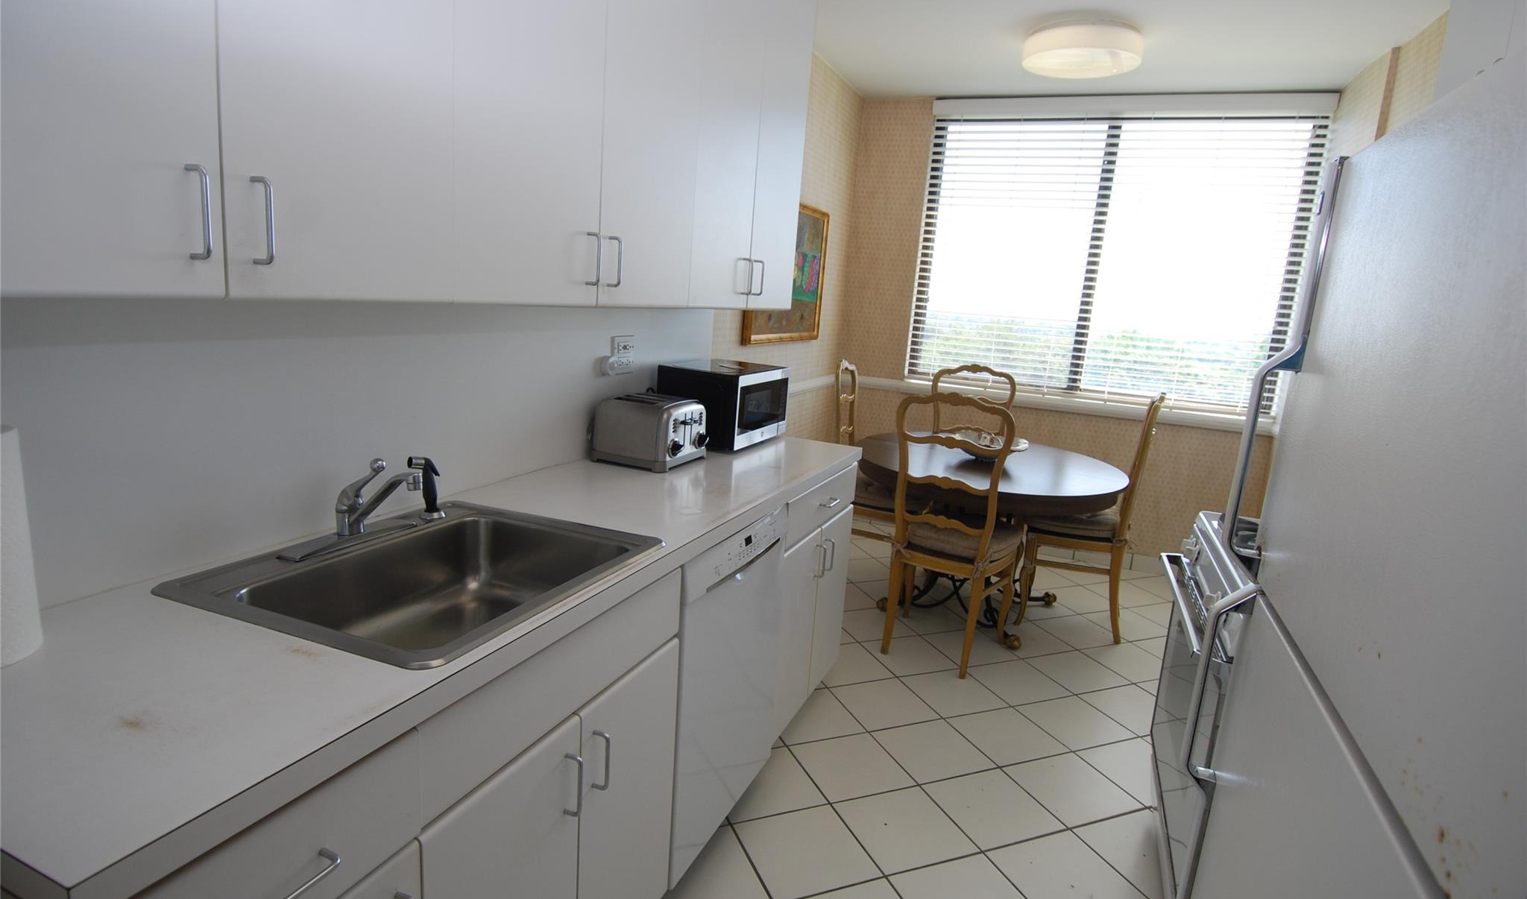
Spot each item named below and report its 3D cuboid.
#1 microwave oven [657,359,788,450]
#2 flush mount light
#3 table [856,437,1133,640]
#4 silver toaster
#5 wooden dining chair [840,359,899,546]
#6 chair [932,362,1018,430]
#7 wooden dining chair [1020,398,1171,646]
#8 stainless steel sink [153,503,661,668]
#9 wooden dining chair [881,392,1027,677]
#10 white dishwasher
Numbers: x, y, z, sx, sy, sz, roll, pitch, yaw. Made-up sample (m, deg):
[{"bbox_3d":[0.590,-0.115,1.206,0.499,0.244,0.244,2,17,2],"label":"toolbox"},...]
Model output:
[{"bbox_3d":[-0.140,-0.166,2.773,0.320,0.264,0.435,9,12,24],"label":"microwave oven"},{"bbox_3d":[1.318,-1.649,3.150,0.457,0.108,0.457,8,12,22],"label":"flush mount light"},{"bbox_3d":[1.023,0.414,3.627,1.280,0.755,1.280,8,12,22],"label":"table"},{"bbox_3d":[-0.337,-0.063,2.359,0.275,0.195,0.270,8,12,20],"label":"silver toaster"},{"bbox_3d":[0.621,0.133,3.960,0.515,1.120,0.470,8,12,19],"label":"wooden dining chair"},{"bbox_3d":[1.090,0.143,4.066,0.470,1.120,0.515,5,11,7],"label":"chair"},{"bbox_3d":[1.512,0.274,3.556,0.515,1.120,0.470,8,12,22],"label":"wooden dining chair"},{"bbox_3d":[-0.598,0.295,1.439,0.567,0.185,0.680,8,12,22],"label":"stainless steel sink"},{"bbox_3d":[0.799,0.307,3.158,0.470,1.120,0.515,11,13,31],"label":"wooden dining chair"},{"bbox_3d":[-0.345,0.548,2.086,0.600,0.820,0.600,8,12,22],"label":"white dishwasher"}]

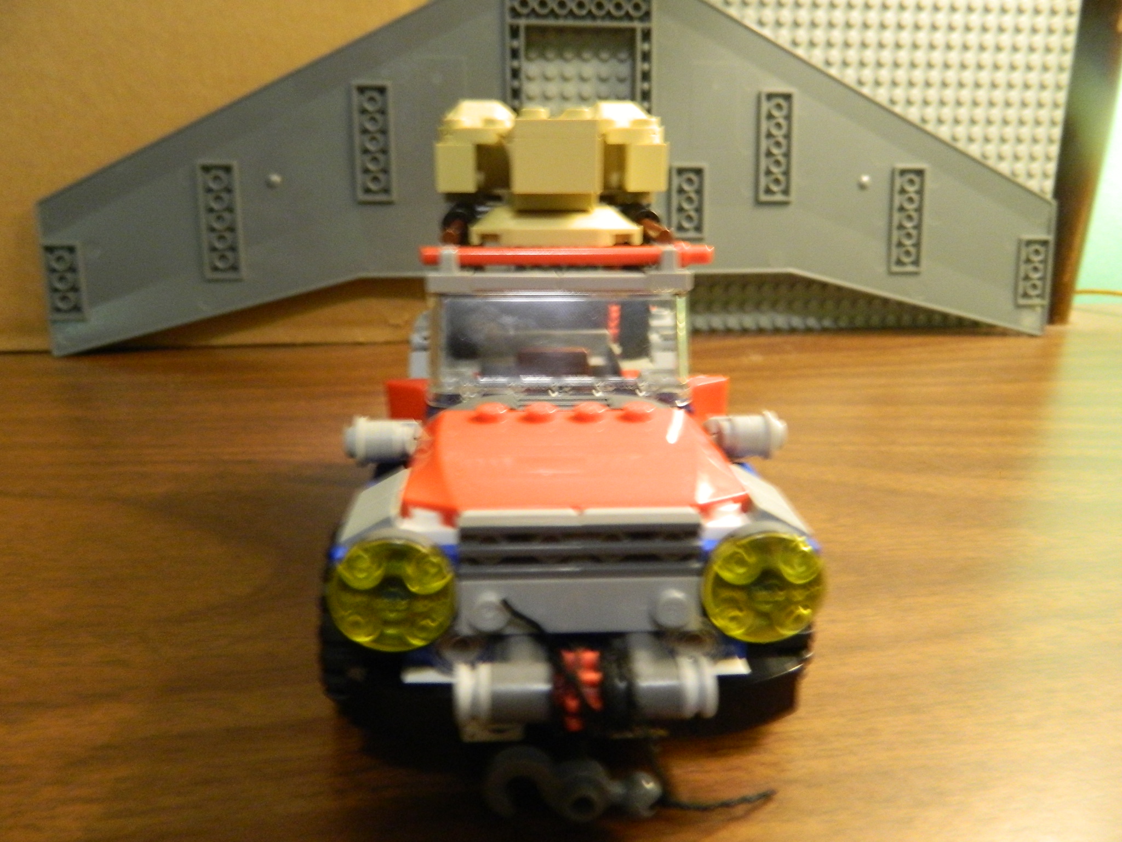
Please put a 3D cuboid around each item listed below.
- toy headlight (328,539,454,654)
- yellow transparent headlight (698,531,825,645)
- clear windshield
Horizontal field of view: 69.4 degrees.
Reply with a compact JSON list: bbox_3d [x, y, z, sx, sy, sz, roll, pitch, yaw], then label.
[{"bbox_3d":[-0.022,0.023,0.103,0.016,0.016,0.005,-1,24,-3],"label":"toy headlight"},{"bbox_3d":[0.027,0.022,0.106,0.016,0.016,0.005,-1,24,-3],"label":"yellow transparent headlight"},{"bbox_3d":[0.000,-0.015,0.150,0.048,0.020,0.015,-1,20,-3],"label":"clear windshield"}]

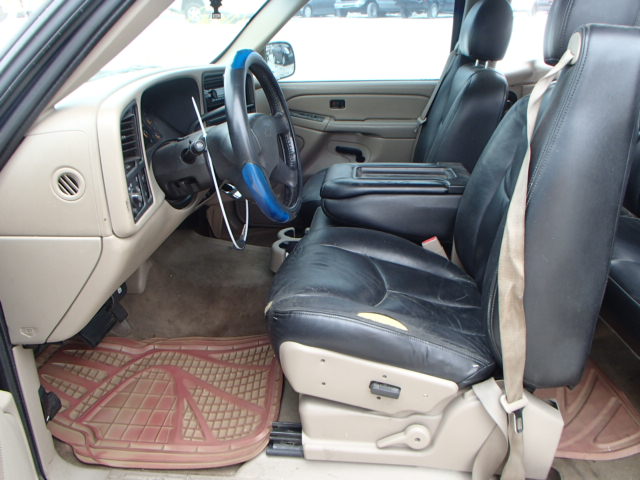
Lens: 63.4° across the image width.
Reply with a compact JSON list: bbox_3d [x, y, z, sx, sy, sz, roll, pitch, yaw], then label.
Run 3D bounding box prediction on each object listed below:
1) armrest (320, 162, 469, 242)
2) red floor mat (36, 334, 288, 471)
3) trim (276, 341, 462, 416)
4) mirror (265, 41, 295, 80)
[{"bbox_3d":[0.230,-0.112,1.536,0.430,0.165,0.275,2,26,8],"label":"armrest"},{"bbox_3d":[-0.440,0.398,1.428,0.690,0.055,0.490,0,26,5],"label":"red floor mat"},{"bbox_3d":[0.087,0.279,1.040,0.356,0.120,0.045,13,27,2],"label":"trim"},{"bbox_3d":[-0.216,-0.868,2.520,0.110,0.185,0.225,15,30,32],"label":"mirror"}]

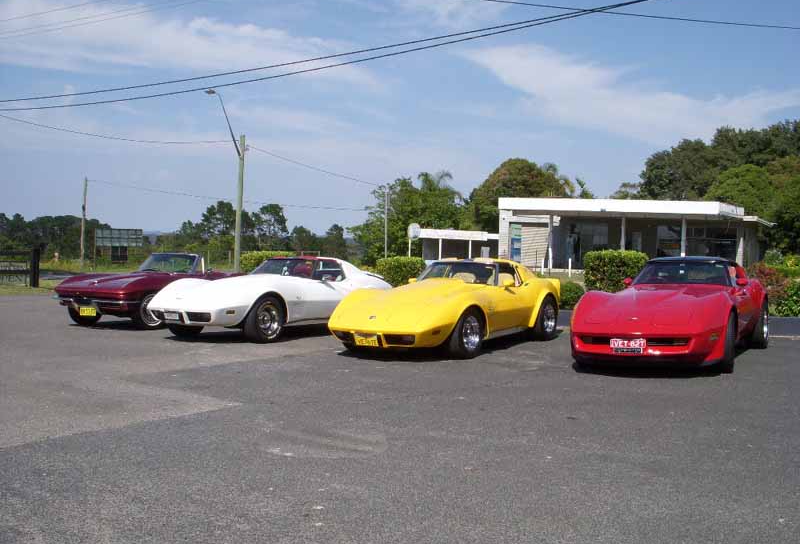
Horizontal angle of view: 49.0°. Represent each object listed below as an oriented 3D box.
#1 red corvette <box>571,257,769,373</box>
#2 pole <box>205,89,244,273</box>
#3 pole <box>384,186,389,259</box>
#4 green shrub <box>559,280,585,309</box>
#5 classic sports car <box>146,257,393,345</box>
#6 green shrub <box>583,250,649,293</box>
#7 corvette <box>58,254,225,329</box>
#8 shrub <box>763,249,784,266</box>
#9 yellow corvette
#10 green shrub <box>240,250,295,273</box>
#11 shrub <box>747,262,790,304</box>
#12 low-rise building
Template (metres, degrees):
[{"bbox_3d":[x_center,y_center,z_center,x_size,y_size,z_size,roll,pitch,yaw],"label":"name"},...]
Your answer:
[{"bbox_3d":[3.582,0.435,11.197,1.800,1.220,4.700,1,2,30],"label":"red corvette"},{"bbox_3d":[-8.369,-4.328,42.000,1.850,8.900,0.400,1,2,17],"label":"pole"},{"bbox_3d":[-1.076,-3.826,70.000,0.250,6.100,0.250,1,2,0],"label":"pole"},{"bbox_3d":[3.012,0.411,15.700,0.680,0.520,0.600,2,2,28],"label":"green shrub"},{"bbox_3d":[-1.866,0.348,14.048,1.790,1.220,4.700,1,2,34],"label":"classic sports car"},{"bbox_3d":[4.957,-0.023,20.200,1.500,0.950,1.300,2,2,28],"label":"green shrub"},{"bbox_3d":[-4.103,0.277,16.038,1.770,1.240,4.450,1,2,29],"label":"corvette"},{"bbox_3d":[13.184,-0.512,31.000,0.800,0.680,0.750,2,2,28],"label":"shrub"},{"bbox_3d":[0.840,0.409,12.223,1.800,1.210,4.700,1,2,32],"label":"yellow corvette"},{"bbox_3d":[-3.893,-0.163,26.000,1.700,1.050,1.400,2,2,28],"label":"green shrub"},{"bbox_3d":[6.570,0.215,15.700,0.900,0.800,0.800,2,2,28],"label":"shrub"},{"bbox_3d":[11.968,-1.765,46.731,10.800,3.500,9.500,2,2,27],"label":"low-rise building"}]

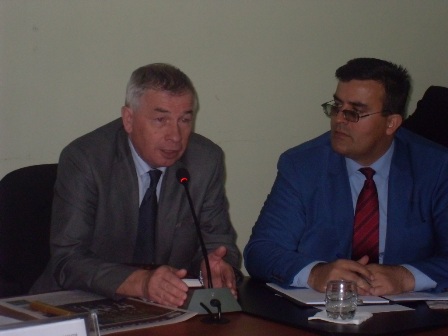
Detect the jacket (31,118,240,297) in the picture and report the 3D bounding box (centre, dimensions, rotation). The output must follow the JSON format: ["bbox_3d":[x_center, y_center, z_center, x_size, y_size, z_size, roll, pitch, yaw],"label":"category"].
[{"bbox_3d":[-0.212,0.159,3.542,0.510,0.537,0.460,-3,9,-18],"label":"jacket"}]

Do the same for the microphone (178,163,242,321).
[{"bbox_3d":[-0.051,0.162,3.216,0.129,0.288,0.220,-2,9,-15],"label":"microphone"}]

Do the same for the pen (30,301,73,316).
[{"bbox_3d":[-0.371,0.313,3.138,0.143,0.013,0.013,7,11,39],"label":"pen"}]

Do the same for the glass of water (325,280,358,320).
[{"bbox_3d":[0.255,0.283,3.114,0.068,0.077,0.068,0,8,0],"label":"glass of water"}]

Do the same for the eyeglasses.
[{"bbox_3d":[0.331,-0.143,3.491,0.140,0.040,0.138,-12,21,-37],"label":"eyeglasses"}]

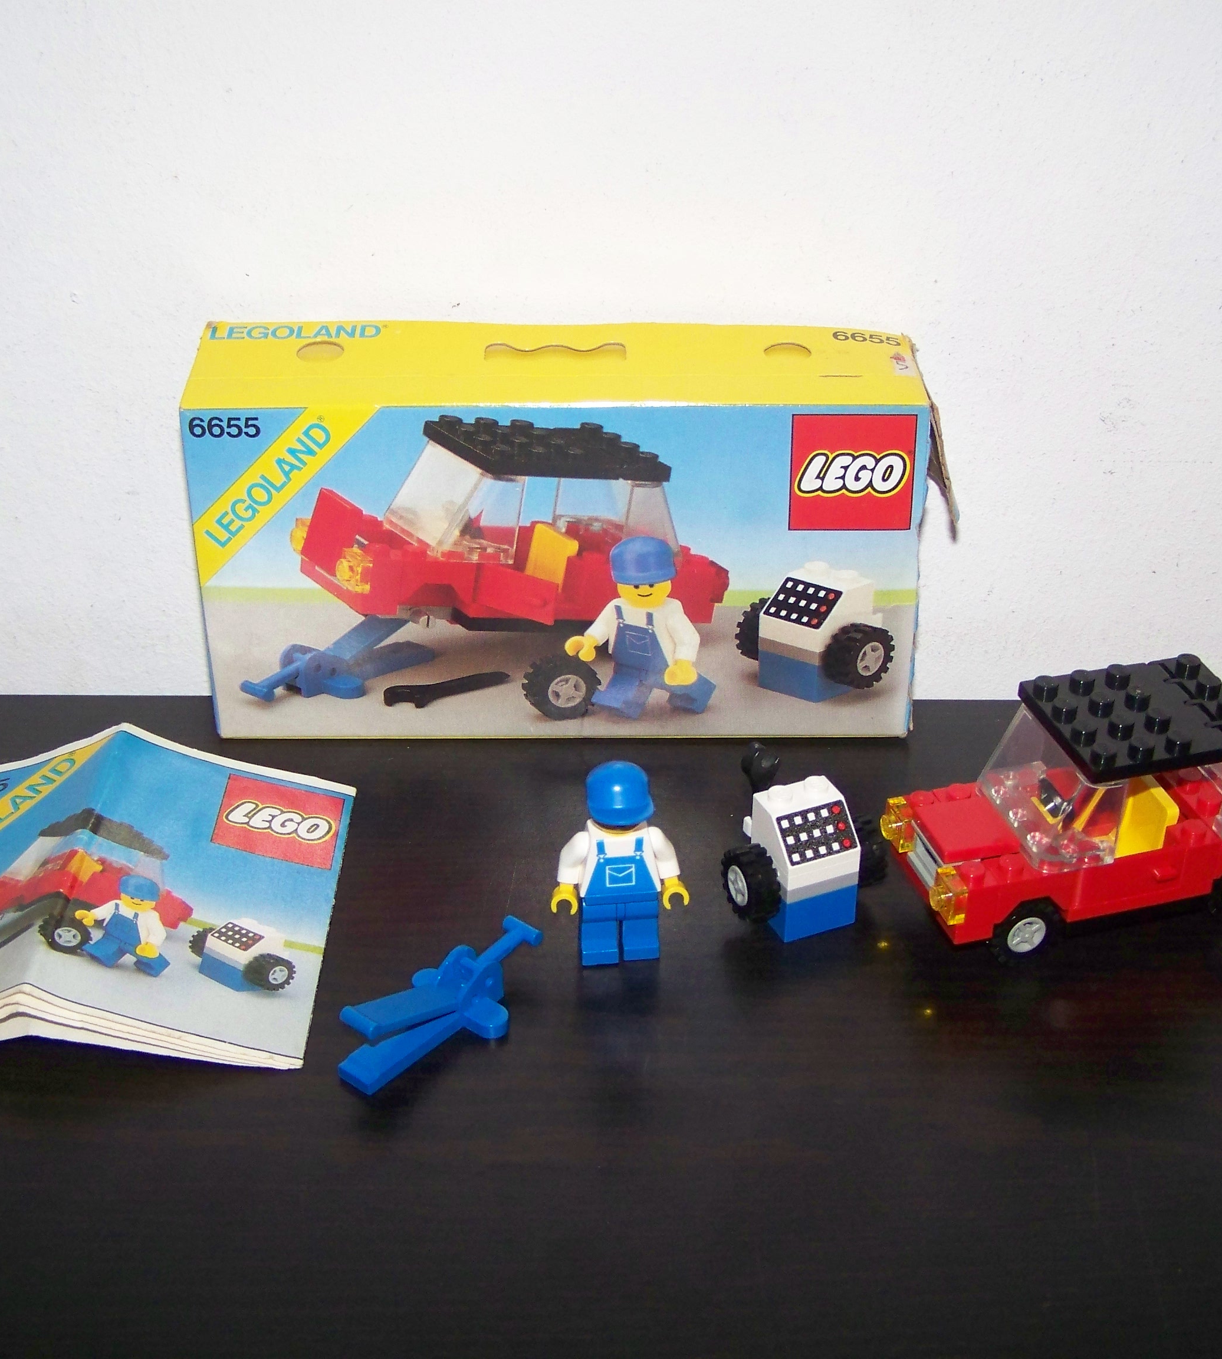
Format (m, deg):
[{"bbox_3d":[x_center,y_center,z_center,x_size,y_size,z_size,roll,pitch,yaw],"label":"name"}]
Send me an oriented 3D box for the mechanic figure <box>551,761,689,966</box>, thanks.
[{"bbox_3d":[0.002,0.036,0.380,0.027,0.043,0.015,-5,34,-8],"label":"mechanic figure"}]

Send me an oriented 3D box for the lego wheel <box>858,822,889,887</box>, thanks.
[{"bbox_3d":[0.049,0.036,0.403,0.006,0.015,0.015,-13,36,-20],"label":"lego wheel"}]

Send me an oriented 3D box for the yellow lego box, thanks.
[{"bbox_3d":[-0.011,-0.033,0.450,0.156,0.083,0.042,0,33,-1],"label":"yellow lego box"}]

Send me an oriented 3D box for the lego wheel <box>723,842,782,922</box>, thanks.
[{"bbox_3d":[0.028,0.041,0.395,0.006,0.015,0.015,-13,36,-20],"label":"lego wheel"}]

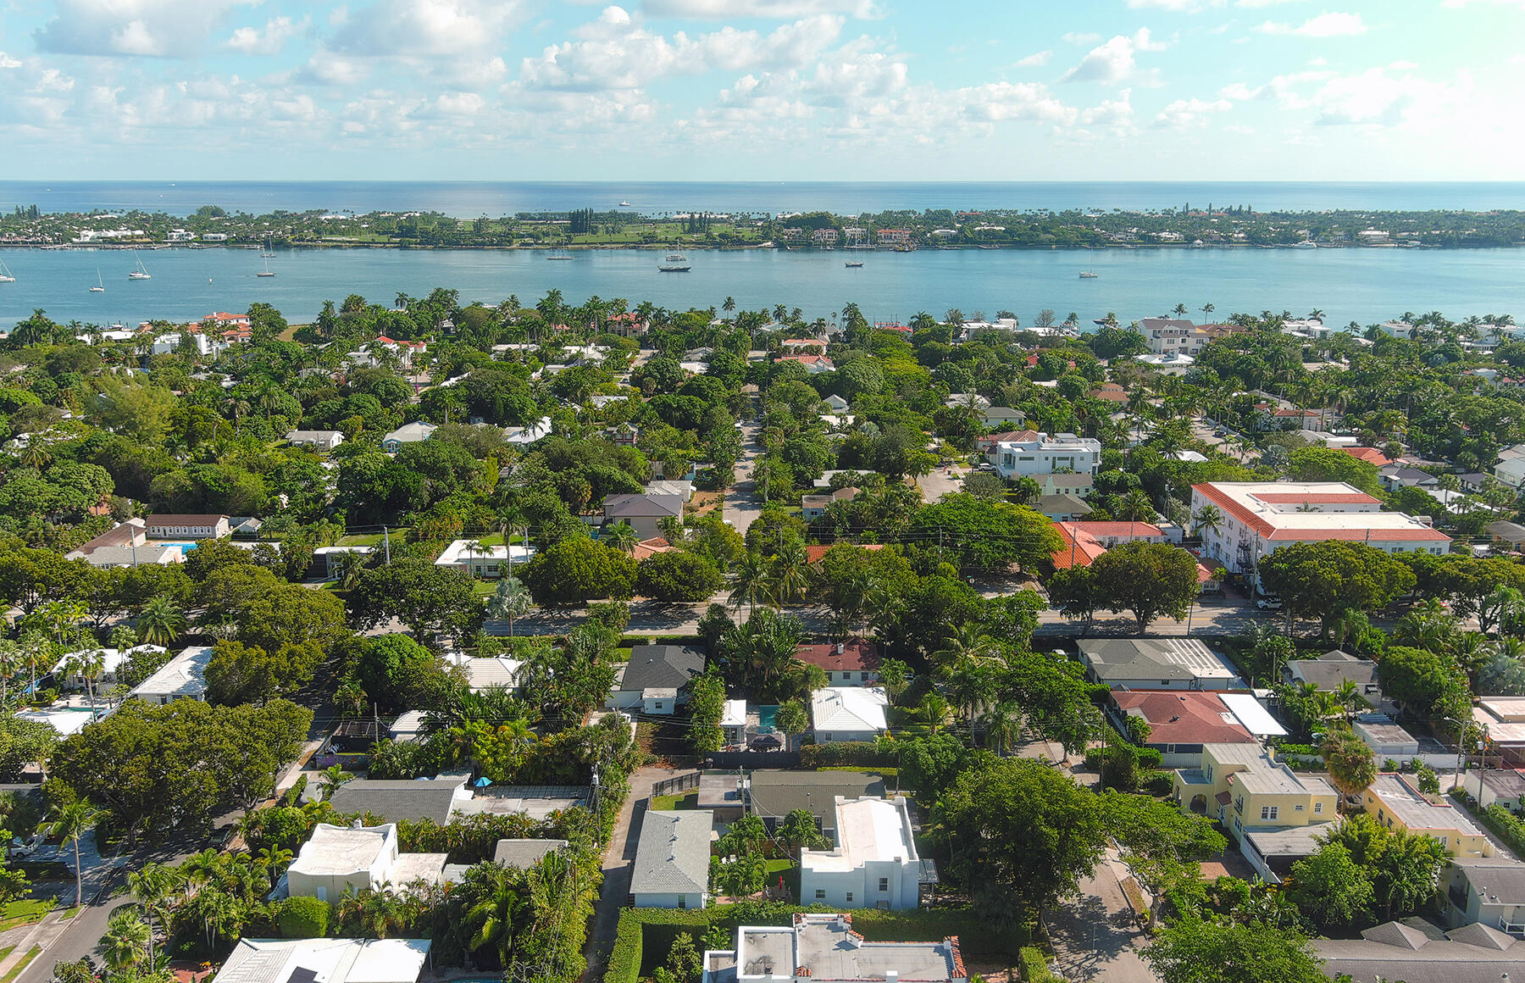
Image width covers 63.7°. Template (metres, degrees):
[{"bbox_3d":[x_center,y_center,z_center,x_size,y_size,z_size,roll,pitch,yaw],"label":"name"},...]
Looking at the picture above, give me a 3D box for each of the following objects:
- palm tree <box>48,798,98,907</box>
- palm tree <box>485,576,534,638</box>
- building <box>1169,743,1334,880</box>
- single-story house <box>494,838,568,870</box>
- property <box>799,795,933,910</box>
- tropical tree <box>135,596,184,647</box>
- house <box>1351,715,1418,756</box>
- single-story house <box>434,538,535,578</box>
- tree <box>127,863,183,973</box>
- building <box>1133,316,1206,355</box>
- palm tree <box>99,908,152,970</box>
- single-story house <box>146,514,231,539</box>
[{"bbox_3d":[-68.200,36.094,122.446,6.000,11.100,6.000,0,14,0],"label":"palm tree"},{"bbox_3d":[-37.644,17.712,184.013,7.000,10.200,7.000,0,14,0],"label":"palm tree"},{"bbox_3d":[55.100,34.940,135.366,13.800,6.900,17.800,0,14,0],"label":"building"},{"bbox_3d":[-22.550,36.879,122.004,6.801,3.900,6.600,0,14,0],"label":"single-story house"},{"bbox_3d":[9.391,35.991,123.251,11.383,5.000,13.449,0,14,0],"label":"property"},{"bbox_3d":[-92.500,20.494,188.337,7.500,8.500,7.500,0,14,0],"label":"tropical tree"},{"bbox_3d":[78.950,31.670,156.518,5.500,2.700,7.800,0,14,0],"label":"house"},{"bbox_3d":[-50.250,12.832,227.771,16.900,3.700,15.200,0,14,0],"label":"single-story house"},{"bbox_3d":[-52.642,37.298,106.742,4.600,10.676,4.600,0,14,0],"label":"tree"},{"bbox_3d":[170.900,-64.413,509.511,22.800,13.000,19.000,0,14,0],"label":"building"},{"bbox_3d":[-58.100,41.377,112.343,4.800,5.900,4.800,0,14,0],"label":"palm tree"},{"bbox_3d":[-112.409,6.536,240.030,13.943,4.000,6.025,0,14,0],"label":"single-story house"}]

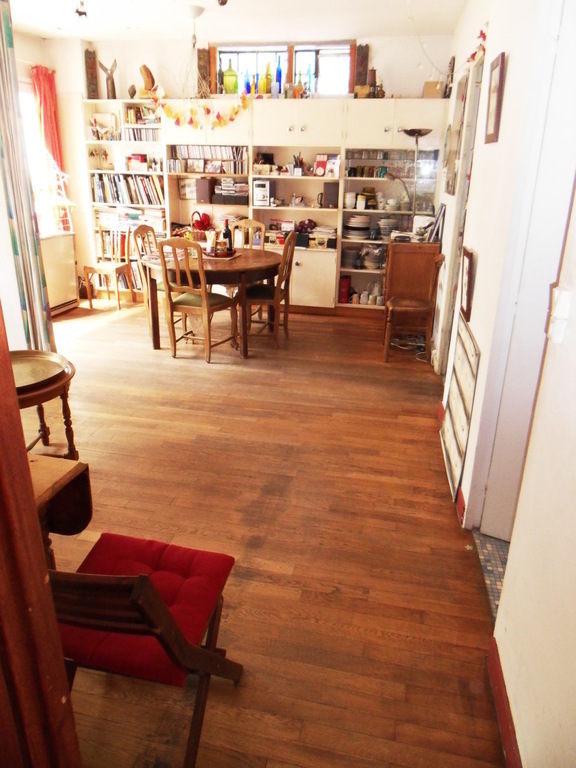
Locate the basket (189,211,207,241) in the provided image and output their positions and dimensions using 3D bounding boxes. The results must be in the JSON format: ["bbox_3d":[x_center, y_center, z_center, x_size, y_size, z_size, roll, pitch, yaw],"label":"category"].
[{"bbox_3d":[-1.019,-1.811,6.169,0.240,0.330,0.220,5,21,11],"label":"basket"}]

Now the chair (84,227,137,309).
[{"bbox_3d":[-2.033,-1.320,6.056,0.410,0.870,0.470,3,21,5],"label":"chair"}]

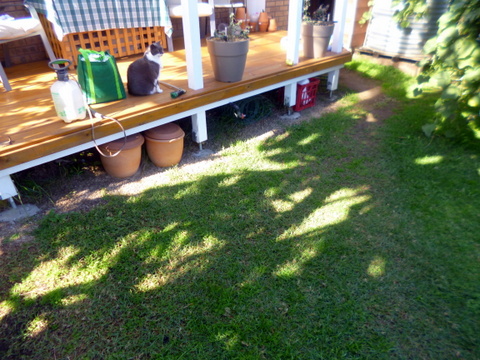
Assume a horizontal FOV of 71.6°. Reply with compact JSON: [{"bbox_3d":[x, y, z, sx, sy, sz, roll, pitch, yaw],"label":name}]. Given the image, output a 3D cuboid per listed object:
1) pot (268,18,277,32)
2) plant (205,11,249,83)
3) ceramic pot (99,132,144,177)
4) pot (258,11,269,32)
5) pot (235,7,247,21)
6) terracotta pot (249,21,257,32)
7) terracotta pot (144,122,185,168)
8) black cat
[{"bbox_3d":[0.570,-2.654,5.720,0.138,0.189,0.138,-1,33,1],"label":"pot"},{"bbox_3d":[-0.098,-1.283,3.189,0.405,0.628,0.405,-1,33,1],"label":"plant"},{"bbox_3d":[-1.004,-0.215,2.909,0.373,0.327,0.373,-1,33,1],"label":"ceramic pot"},{"bbox_3d":[0.407,-2.703,5.699,0.169,0.300,0.169,-1,33,1],"label":"pot"},{"bbox_3d":[0.021,-2.730,5.498,0.178,0.194,0.178,-1,33,1],"label":"pot"},{"bbox_3d":[0.227,-2.628,5.719,0.128,0.159,0.128,-1,33,1],"label":"terracotta pot"},{"bbox_3d":[-0.671,-0.316,3.060,0.354,0.323,0.354,-1,33,1],"label":"terracotta pot"},{"bbox_3d":[-0.848,-0.970,2.927,0.320,0.410,0.200,-9,33,-13],"label":"black cat"}]

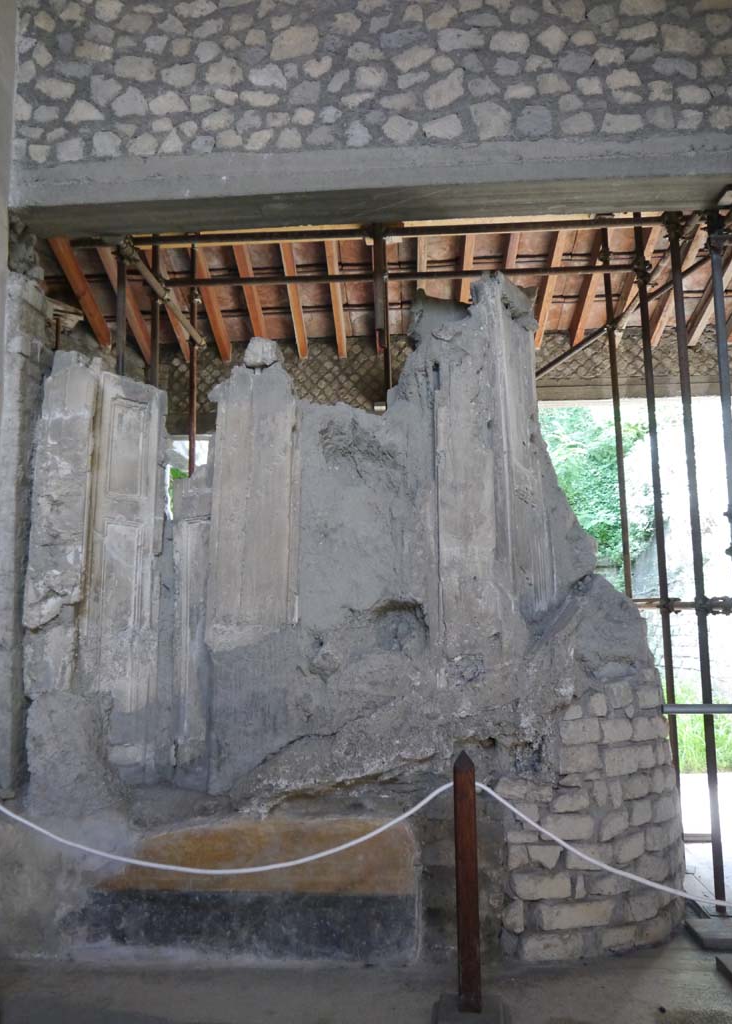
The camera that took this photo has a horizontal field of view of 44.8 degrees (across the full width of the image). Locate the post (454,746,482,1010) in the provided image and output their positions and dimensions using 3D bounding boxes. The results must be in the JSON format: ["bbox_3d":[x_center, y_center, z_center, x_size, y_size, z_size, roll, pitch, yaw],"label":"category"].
[{"bbox_3d":[0.405,1.461,3.555,0.083,0.985,0.083,-1,-8,4],"label":"post"}]

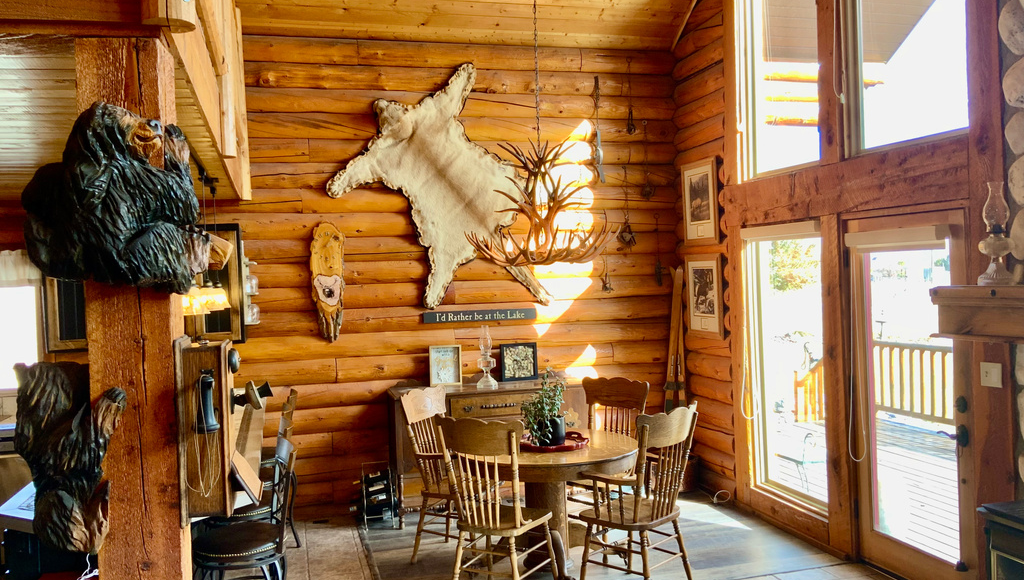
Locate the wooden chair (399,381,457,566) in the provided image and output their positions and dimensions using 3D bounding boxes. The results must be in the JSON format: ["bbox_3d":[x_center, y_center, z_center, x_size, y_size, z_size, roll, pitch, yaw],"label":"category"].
[{"bbox_3d":[-0.359,1.205,5.621,0.550,1.070,0.530,-2,1,25],"label":"wooden chair"}]

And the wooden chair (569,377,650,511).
[{"bbox_3d":[0.549,1.150,5.668,0.500,1.060,0.560,-1,1,40],"label":"wooden chair"}]

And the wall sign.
[{"bbox_3d":[-0.242,0.206,6.777,0.912,0.092,0.025,-2,1,-15],"label":"wall sign"}]

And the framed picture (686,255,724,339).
[{"bbox_3d":[1.502,0.048,6.683,0.035,0.635,0.525,-2,1,-15],"label":"framed picture"}]

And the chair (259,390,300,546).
[{"bbox_3d":[-1.708,1.227,5.735,0.510,1.060,0.450,-2,1,-22],"label":"chair"}]

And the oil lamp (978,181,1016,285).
[{"bbox_3d":[2.095,-0.251,3.720,0.162,0.445,0.162,-2,1,-15],"label":"oil lamp"}]

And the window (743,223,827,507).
[{"bbox_3d":[1.859,0.496,5.858,0.090,1.870,0.931,-2,1,-15],"label":"window"}]

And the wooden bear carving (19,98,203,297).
[{"bbox_3d":[-1.122,-0.256,2.428,0.490,0.520,0.430,-3,1,-27],"label":"wooden bear carving"}]

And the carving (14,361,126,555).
[{"bbox_3d":[-1.437,0.540,2.827,0.377,0.615,0.370,-2,1,-15],"label":"carving"}]

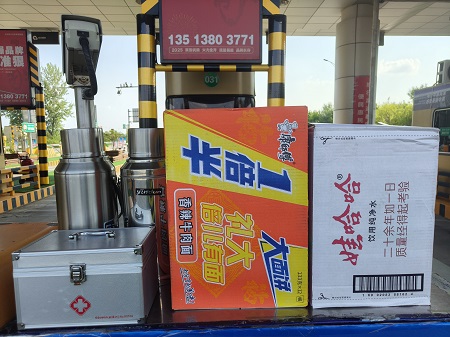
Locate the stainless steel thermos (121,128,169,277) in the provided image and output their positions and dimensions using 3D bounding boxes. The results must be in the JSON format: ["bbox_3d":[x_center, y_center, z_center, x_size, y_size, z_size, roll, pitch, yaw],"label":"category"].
[{"bbox_3d":[-0.208,0.090,0.913,0.174,0.403,0.174,-1,5,0],"label":"stainless steel thermos"}]

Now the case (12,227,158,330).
[{"bbox_3d":[-0.291,0.232,0.699,0.250,0.161,0.163,-1,5,-3],"label":"case"}]

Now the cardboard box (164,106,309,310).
[{"bbox_3d":[0.029,0.081,0.781,0.298,0.433,0.235,-1,5,0],"label":"cardboard box"}]

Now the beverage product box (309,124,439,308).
[{"bbox_3d":[0.312,0.098,0.779,0.257,0.388,0.235,-1,5,-1],"label":"beverage product box"}]

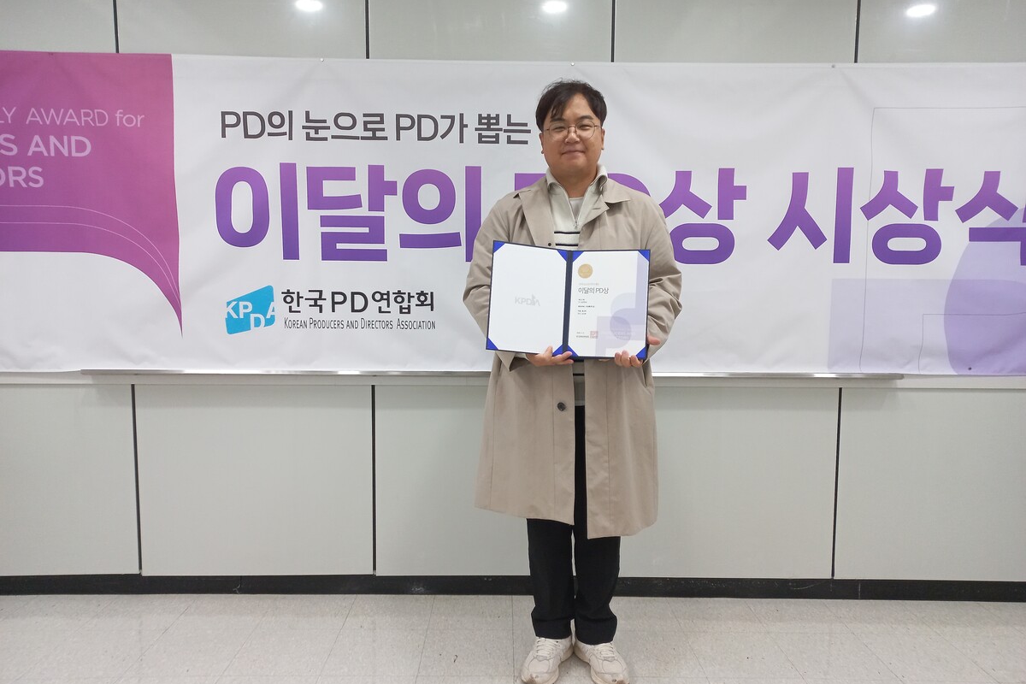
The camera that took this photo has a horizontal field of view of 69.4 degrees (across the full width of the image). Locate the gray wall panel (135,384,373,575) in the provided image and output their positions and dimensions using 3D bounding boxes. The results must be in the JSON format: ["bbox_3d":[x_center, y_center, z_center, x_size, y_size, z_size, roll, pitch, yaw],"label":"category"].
[{"bbox_3d":[-0.968,0.519,2.780,0.855,0.731,0.030,0,5,-1],"label":"gray wall panel"}]

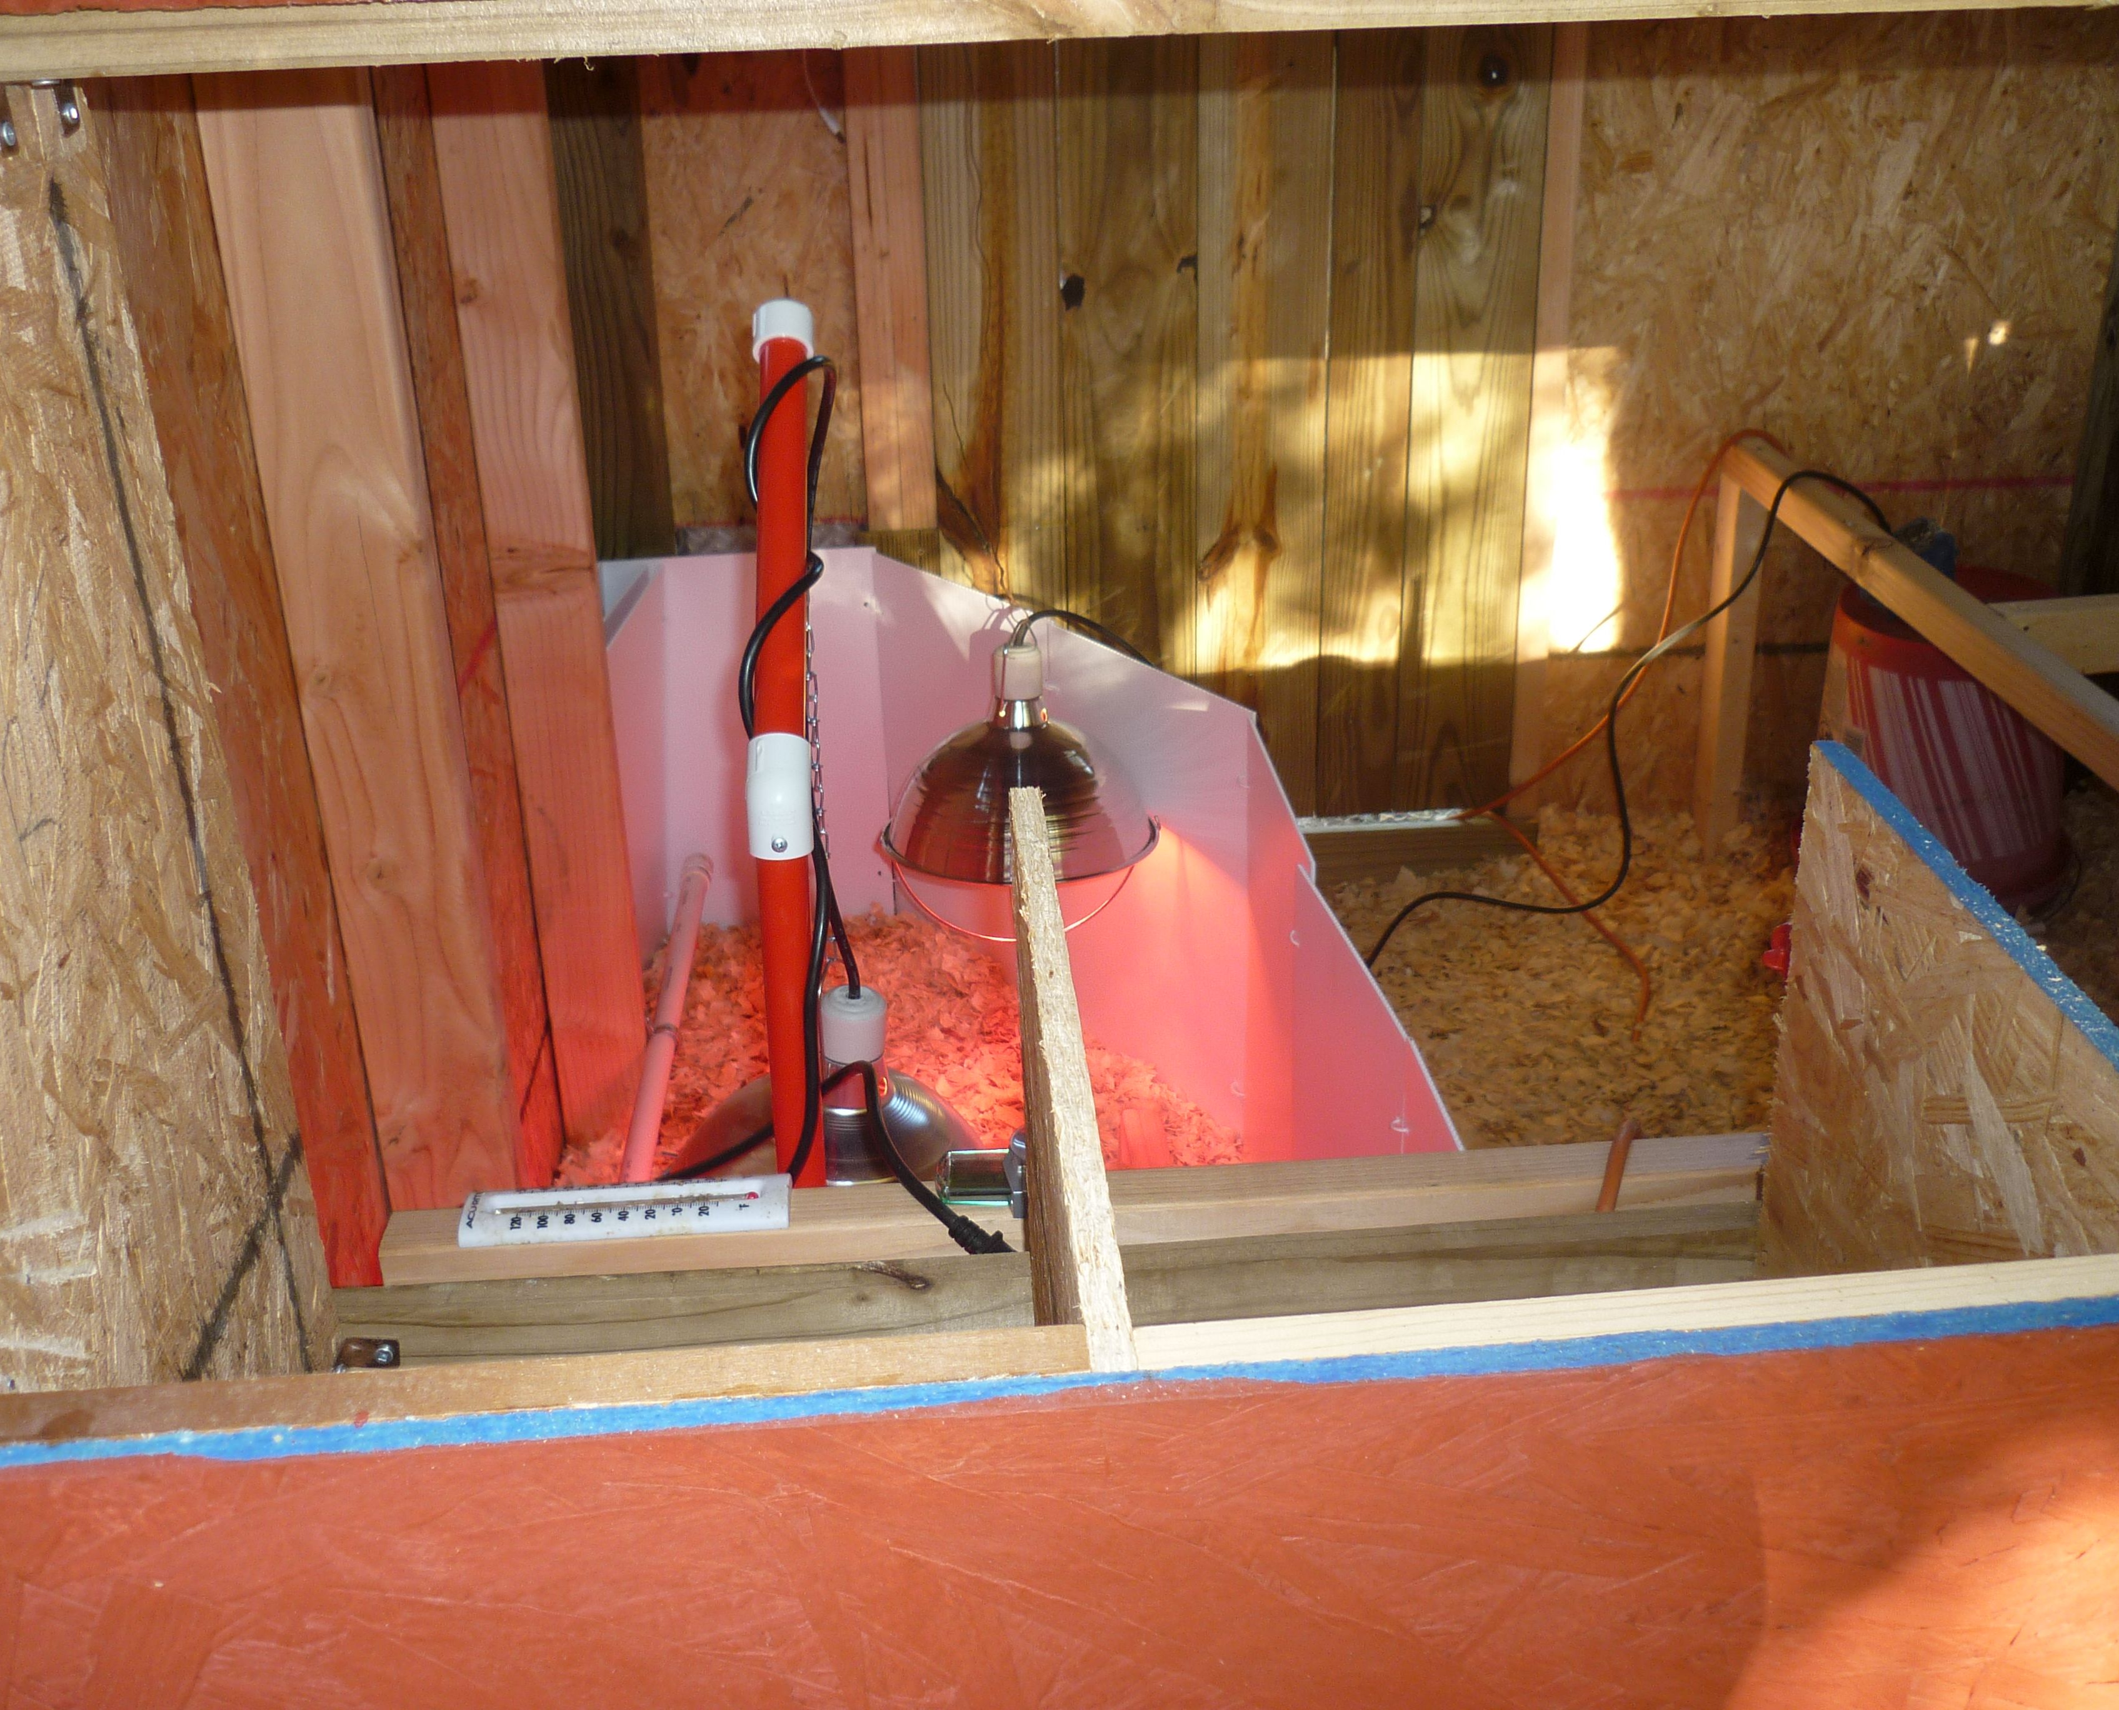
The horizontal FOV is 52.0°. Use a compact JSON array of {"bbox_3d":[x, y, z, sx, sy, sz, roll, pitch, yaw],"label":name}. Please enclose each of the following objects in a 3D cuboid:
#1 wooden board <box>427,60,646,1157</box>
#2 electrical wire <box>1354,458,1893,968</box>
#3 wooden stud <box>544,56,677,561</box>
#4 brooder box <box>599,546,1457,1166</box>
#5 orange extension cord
[{"bbox_3d":[-0.418,-0.226,1.787,0.089,1.070,0.038,-3,23,-3],"label":"wooden board"},{"bbox_3d":[0.577,-0.155,2.258,0.535,0.493,0.210,-3,23,-3],"label":"electrical wire"},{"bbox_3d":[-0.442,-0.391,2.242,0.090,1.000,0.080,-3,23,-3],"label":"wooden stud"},{"bbox_3d":[-0.106,0.120,1.776,0.550,0.445,1.250,-3,23,-3],"label":"brooder box"},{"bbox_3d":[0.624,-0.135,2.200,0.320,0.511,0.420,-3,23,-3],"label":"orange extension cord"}]

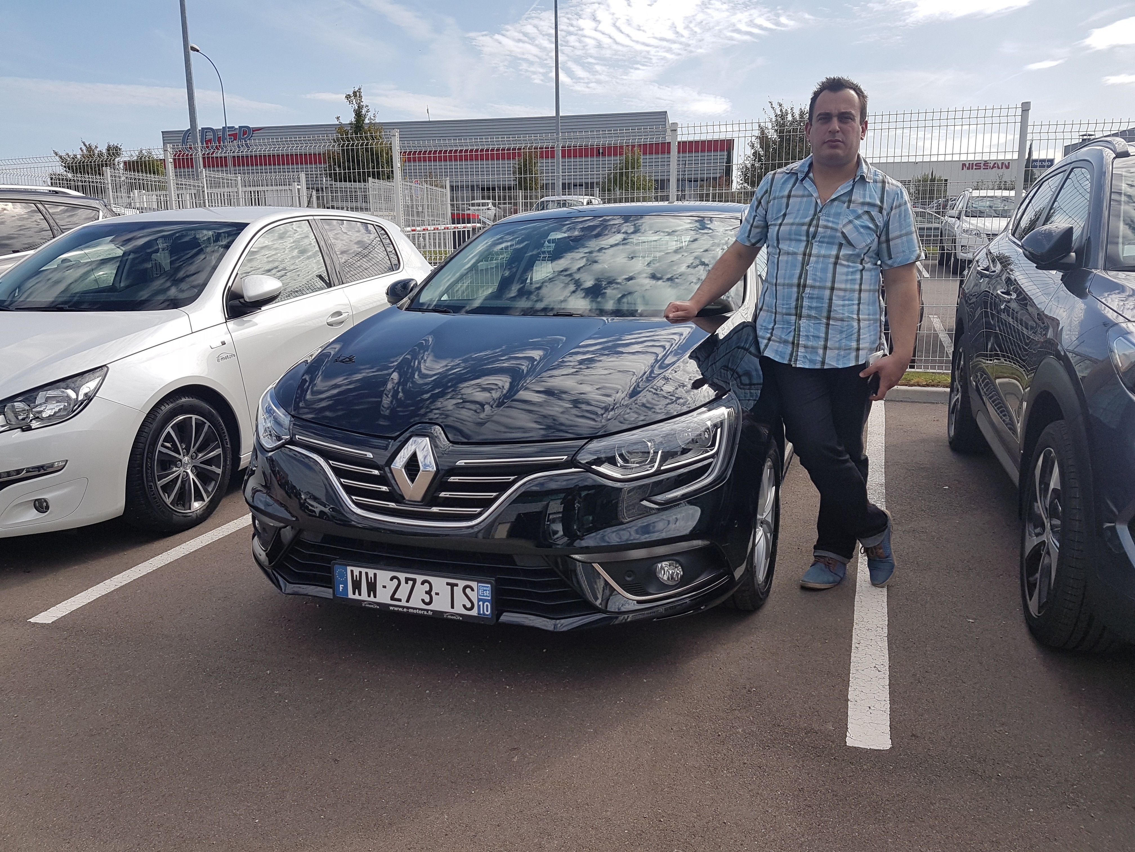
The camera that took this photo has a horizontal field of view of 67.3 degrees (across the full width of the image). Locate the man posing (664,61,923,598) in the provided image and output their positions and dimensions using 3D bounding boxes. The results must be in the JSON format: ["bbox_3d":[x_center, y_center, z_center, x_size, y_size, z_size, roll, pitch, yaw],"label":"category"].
[{"bbox_3d":[0.839,-0.323,3.227,0.860,1.820,0.460,4,14,19],"label":"man posing"}]

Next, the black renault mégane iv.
[{"bbox_3d":[0.269,-0.386,4.403,1.860,1.447,4.360,4,14,19],"label":"black renault mégane iv"}]

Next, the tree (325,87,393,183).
[{"bbox_3d":[-5.419,-6.710,23.067,2.148,4.597,2.148,-4,13,-12],"label":"tree"}]

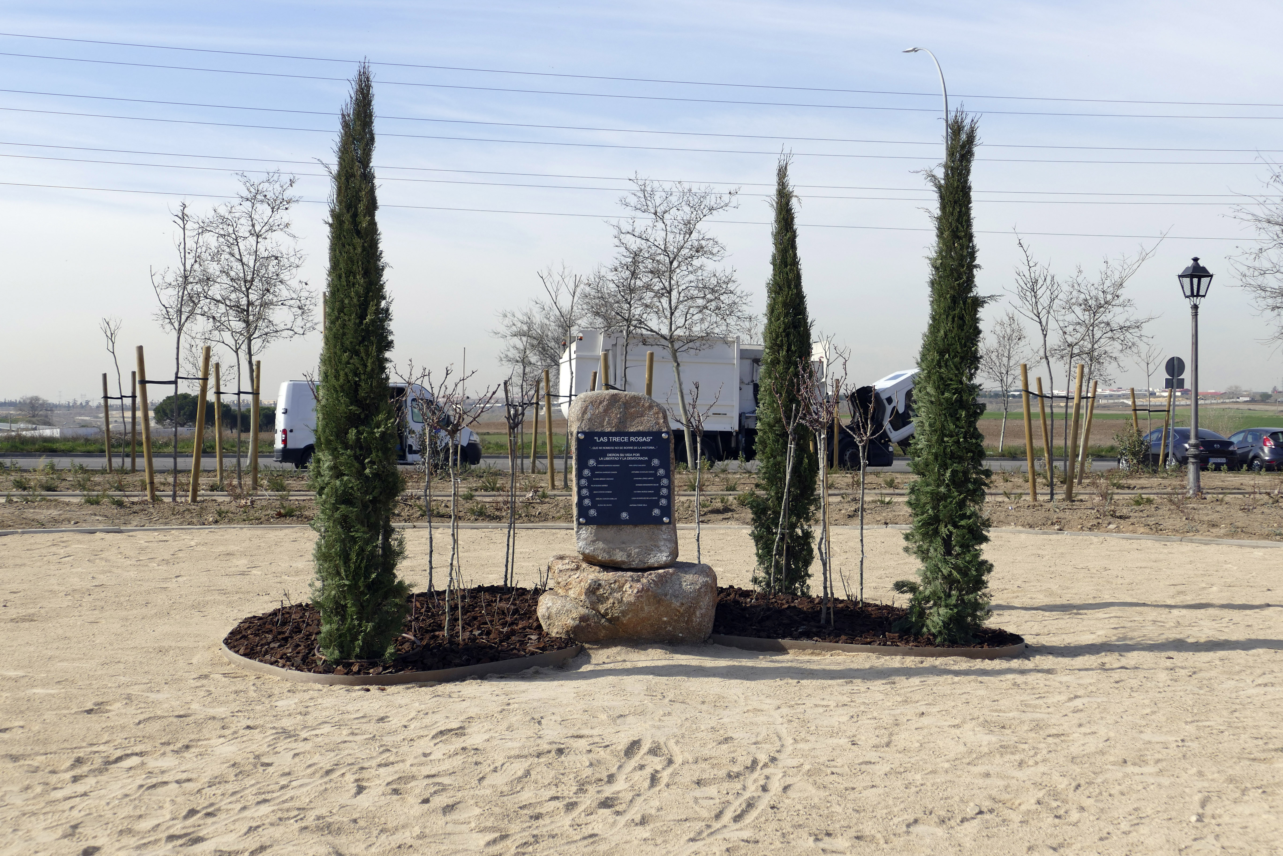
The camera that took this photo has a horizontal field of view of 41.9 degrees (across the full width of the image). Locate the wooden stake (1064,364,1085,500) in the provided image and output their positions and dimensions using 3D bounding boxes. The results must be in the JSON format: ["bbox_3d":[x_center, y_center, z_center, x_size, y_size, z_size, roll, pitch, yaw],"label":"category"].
[{"bbox_3d":[6.724,0.079,25.976,0.088,2.123,0.088,5,1,0],"label":"wooden stake"}]

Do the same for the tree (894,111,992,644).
[{"bbox_3d":[1.915,-0.322,10.650,0.610,3.386,0.600,0,1,0],"label":"tree"}]

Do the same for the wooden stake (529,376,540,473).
[{"bbox_3d":[-2.687,-0.044,42.483,0.100,2.381,0.100,3,1,0],"label":"wooden stake"}]

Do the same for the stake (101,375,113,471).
[{"bbox_3d":[-12.910,-0.121,40.483,0.102,2.403,0.102,-3,1,0],"label":"stake"}]

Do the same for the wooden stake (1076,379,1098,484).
[{"bbox_3d":[8.574,0.097,32.178,0.088,2.025,0.088,8,1,0],"label":"wooden stake"}]

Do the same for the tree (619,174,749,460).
[{"bbox_3d":[1.106,-2.726,44.000,3.607,7.666,3.400,0,1,0],"label":"tree"}]

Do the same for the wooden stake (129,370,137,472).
[{"bbox_3d":[-11.317,-0.145,37.300,0.090,2.255,0.090,0,1,0],"label":"wooden stake"}]

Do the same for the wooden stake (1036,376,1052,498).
[{"bbox_3d":[7.654,0.082,31.777,0.088,2.098,0.088,-7,1,0],"label":"wooden stake"}]

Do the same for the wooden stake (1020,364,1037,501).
[{"bbox_3d":[6.008,0.079,25.976,0.088,2.123,0.088,-5,1,0],"label":"wooden stake"}]

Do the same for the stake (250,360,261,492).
[{"bbox_3d":[-7.096,-0.041,30.883,0.100,2.414,0.100,2,1,0],"label":"stake"}]

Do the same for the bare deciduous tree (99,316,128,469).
[{"bbox_3d":[-11.784,-0.784,37.400,0.650,3.403,0.600,0,1,0],"label":"bare deciduous tree"}]

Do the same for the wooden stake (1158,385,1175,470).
[{"bbox_3d":[14.084,0.040,45.000,0.090,2.226,0.090,7,1,0],"label":"wooden stake"}]

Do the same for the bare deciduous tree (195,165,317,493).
[{"bbox_3d":[-6.768,-1.709,29.238,2.120,5.524,2.000,0,1,0],"label":"bare deciduous tree"}]

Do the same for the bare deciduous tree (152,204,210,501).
[{"bbox_3d":[-7.165,-1.187,26.000,0.871,4.662,0.850,0,1,0],"label":"bare deciduous tree"}]

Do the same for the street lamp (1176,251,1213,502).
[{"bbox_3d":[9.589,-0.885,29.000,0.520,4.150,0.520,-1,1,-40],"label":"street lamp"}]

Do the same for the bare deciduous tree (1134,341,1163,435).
[{"bbox_3d":[13.929,-0.633,46.000,0.798,3.470,0.800,0,1,0],"label":"bare deciduous tree"}]

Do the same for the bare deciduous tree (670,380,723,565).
[{"bbox_3d":[0.430,0.431,13.182,0.410,1.620,0.400,0,1,0],"label":"bare deciduous tree"}]

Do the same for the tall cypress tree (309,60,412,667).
[{"bbox_3d":[-1.682,-0.386,10.000,0.580,3.562,0.580,0,1,0],"label":"tall cypress tree"}]

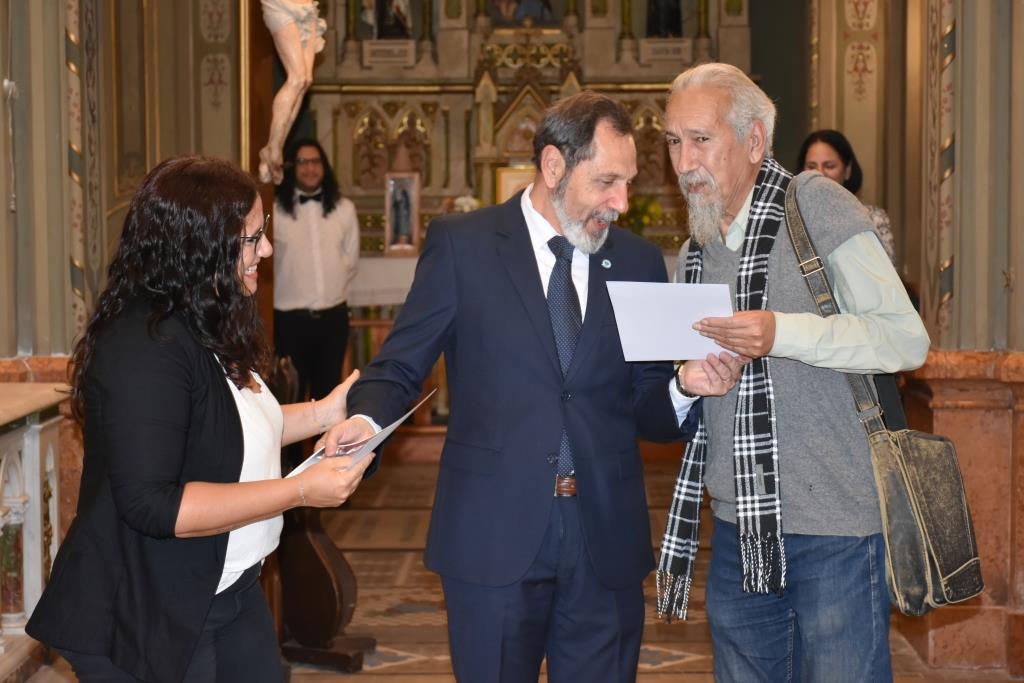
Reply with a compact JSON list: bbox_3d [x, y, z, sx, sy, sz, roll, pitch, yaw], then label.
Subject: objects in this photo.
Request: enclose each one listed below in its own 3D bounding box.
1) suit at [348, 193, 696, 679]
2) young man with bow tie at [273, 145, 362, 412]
[{"bbox_3d":[0.021,0.472,3.874,0.600,1.480,0.440,-1,4,-12],"label":"suit"},{"bbox_3d":[-0.870,-0.011,9.373,0.480,1.740,0.320,-1,4,-5],"label":"young man with bow tie"}]

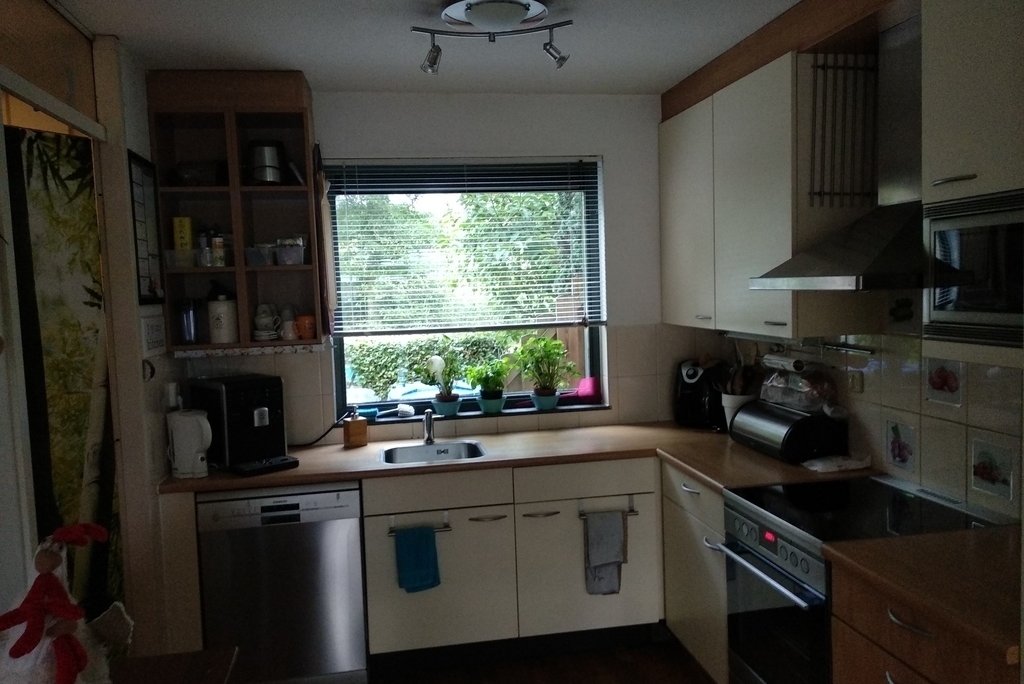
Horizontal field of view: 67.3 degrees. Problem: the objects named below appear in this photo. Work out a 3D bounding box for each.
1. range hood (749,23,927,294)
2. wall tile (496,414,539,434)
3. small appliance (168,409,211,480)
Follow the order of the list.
[{"bbox_3d":[1.080,-0.549,2.272,0.506,0.770,0.588,-3,5,-10],"label":"range hood"},{"bbox_3d":[0.031,0.395,3.727,0.200,0.075,0.012,-2,4,-10],"label":"wall tile"},{"bbox_3d":[-1.246,0.388,2.987,0.152,0.253,0.127,-2,5,0],"label":"small appliance"}]

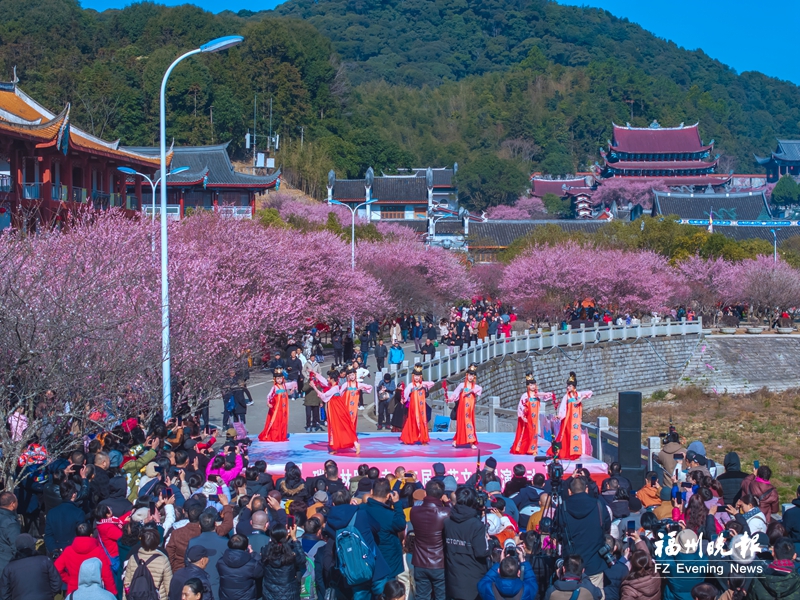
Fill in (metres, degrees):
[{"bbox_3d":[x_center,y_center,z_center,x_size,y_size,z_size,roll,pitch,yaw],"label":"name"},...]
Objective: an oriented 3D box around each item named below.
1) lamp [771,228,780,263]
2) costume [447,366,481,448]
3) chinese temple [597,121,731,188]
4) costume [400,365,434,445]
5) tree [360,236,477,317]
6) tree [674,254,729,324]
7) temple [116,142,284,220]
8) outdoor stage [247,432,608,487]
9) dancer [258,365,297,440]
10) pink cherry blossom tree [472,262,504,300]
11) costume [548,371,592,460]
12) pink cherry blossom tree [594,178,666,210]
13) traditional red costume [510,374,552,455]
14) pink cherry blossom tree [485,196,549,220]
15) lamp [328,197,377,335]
[{"bbox_3d":[39.460,-3.310,170.000,1.100,8.500,1.100,0,1,0],"label":"lamp"},{"bbox_3d":[1.415,2.315,35.500,0.820,1.860,0.620,0,2,-14],"label":"costume"},{"bbox_3d":[44.146,-22.782,270.000,23.000,14.300,15.000,0,2,-4],"label":"chinese temple"},{"bbox_3d":[0.388,2.319,35.900,0.780,1.820,0.620,0,2,-15],"label":"costume"},{"bbox_3d":[1.142,-1.142,112.000,8.200,6.600,7.200,0,1,0],"label":"tree"},{"bbox_3d":[22.179,-0.736,119.000,4.600,5.200,4.600,0,2,0],"label":"tree"},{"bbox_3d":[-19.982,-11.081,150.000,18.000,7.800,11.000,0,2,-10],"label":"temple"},{"bbox_3d":[0.250,3.461,34.197,7.300,0.700,5.600,0,1,-5],"label":"outdoor stage"},{"bbox_3d":[-2.756,2.363,36.400,0.840,1.700,0.650,-1,2,-25],"label":"dancer"},{"bbox_3d":[6.869,-0.746,127.000,4.200,4.600,4.200,0,2,0],"label":"pink cherry blossom tree"},{"bbox_3d":[3.394,2.299,32.200,0.900,1.780,0.600,0,1,-3],"label":"costume"},{"bbox_3d":[37.331,-16.601,262.000,11.500,6.200,8.500,0,1,0],"label":"pink cherry blossom tree"},{"bbox_3d":[2.683,2.336,33.000,0.850,1.630,0.550,0,1,-5],"label":"traditional red costume"},{"bbox_3d":[17.492,-13.100,245.000,9.200,5.400,7.000,0,1,0],"label":"pink cherry blossom tree"},{"bbox_3d":[-2.963,-1.860,102.000,3.000,8.800,0.450,0,1,0],"label":"lamp"}]

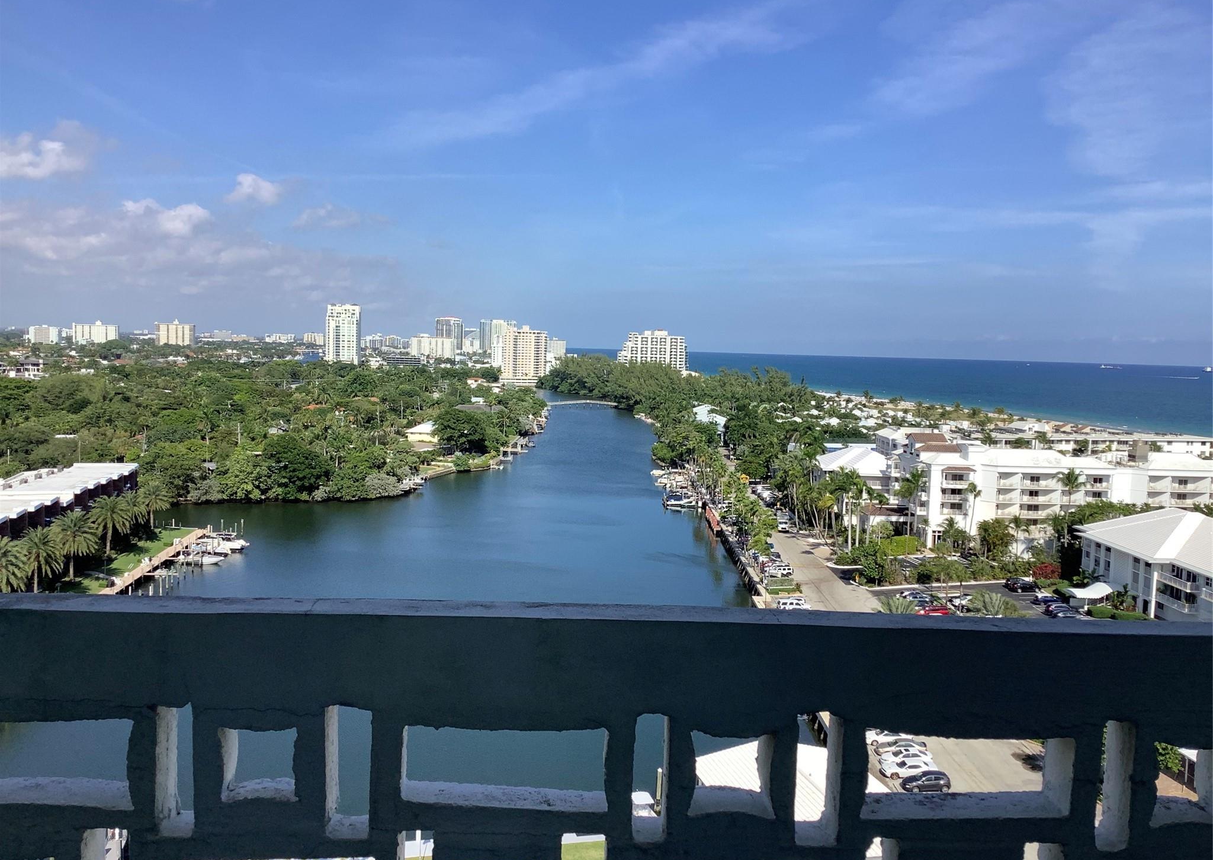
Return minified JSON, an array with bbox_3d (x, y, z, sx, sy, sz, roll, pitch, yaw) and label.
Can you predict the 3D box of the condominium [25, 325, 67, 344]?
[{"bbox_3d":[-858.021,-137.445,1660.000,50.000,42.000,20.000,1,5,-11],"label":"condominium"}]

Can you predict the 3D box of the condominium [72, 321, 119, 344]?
[{"bbox_3d":[-1031.718,-188.920,2194.284,89.000,57.000,20.000,1,5,-12],"label":"condominium"}]

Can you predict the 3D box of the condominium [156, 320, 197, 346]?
[{"bbox_3d":[-758.135,-161.481,1910.000,58.000,57.000,20.000,1,4,-9],"label":"condominium"}]

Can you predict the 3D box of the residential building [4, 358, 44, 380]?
[{"bbox_3d":[-460.566,-48.684,859.842,30.000,16.500,20.000,0,5,-15],"label":"residential building"}]

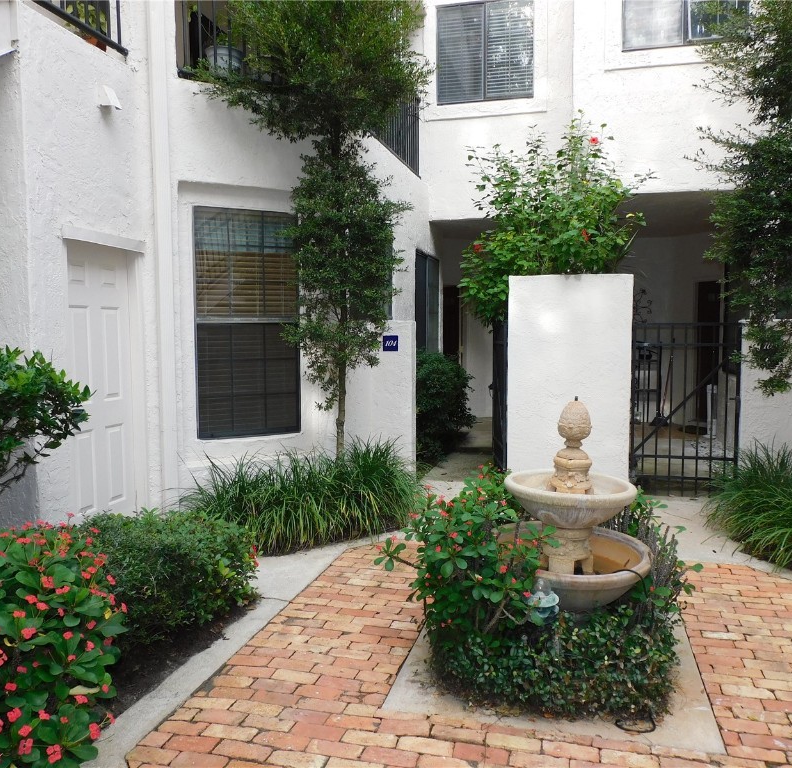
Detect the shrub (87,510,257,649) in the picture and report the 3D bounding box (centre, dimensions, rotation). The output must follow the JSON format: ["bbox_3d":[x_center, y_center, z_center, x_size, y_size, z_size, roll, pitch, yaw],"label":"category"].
[{"bbox_3d":[-1.284,0.979,3.819,0.840,0.500,0.860,1,5,15],"label":"shrub"}]

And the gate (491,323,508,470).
[{"bbox_3d":[1.030,0.151,7.077,0.050,1.470,0.800,0,5,-1],"label":"gate"}]

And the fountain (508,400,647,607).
[{"bbox_3d":[0.818,0.631,3.279,0.680,1.120,0.680,1,5,15],"label":"fountain"}]

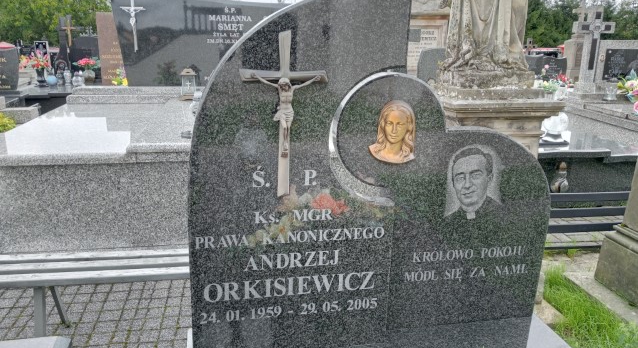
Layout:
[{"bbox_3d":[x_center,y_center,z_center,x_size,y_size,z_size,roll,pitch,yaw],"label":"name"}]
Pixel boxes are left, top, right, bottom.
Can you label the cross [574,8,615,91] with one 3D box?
[{"bbox_3d":[3.284,-1.512,6.287,0.480,0.988,0.170,-1,16,-9],"label":"cross"}]

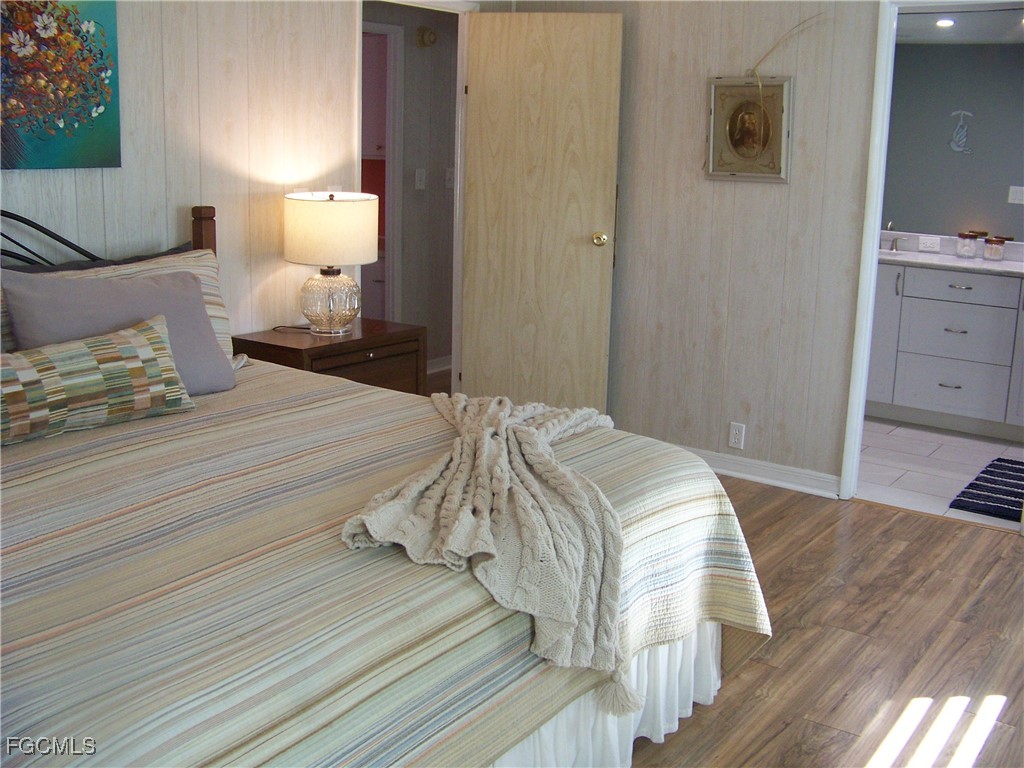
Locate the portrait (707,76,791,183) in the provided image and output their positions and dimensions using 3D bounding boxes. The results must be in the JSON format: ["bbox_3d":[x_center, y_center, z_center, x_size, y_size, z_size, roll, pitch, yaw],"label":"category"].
[{"bbox_3d":[1.001,-1.075,4.511,0.375,0.429,0.035,10,15,34],"label":"portrait"}]

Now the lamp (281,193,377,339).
[{"bbox_3d":[-0.694,-0.457,4.064,0.355,0.525,0.355,1,13,0],"label":"lamp"}]

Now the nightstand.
[{"bbox_3d":[-0.696,0.153,4.188,0.370,0.715,0.660,10,15,34],"label":"nightstand"}]

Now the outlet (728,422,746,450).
[{"bbox_3d":[1.011,0.234,4.787,0.070,0.114,0.007,10,15,34],"label":"outlet"}]

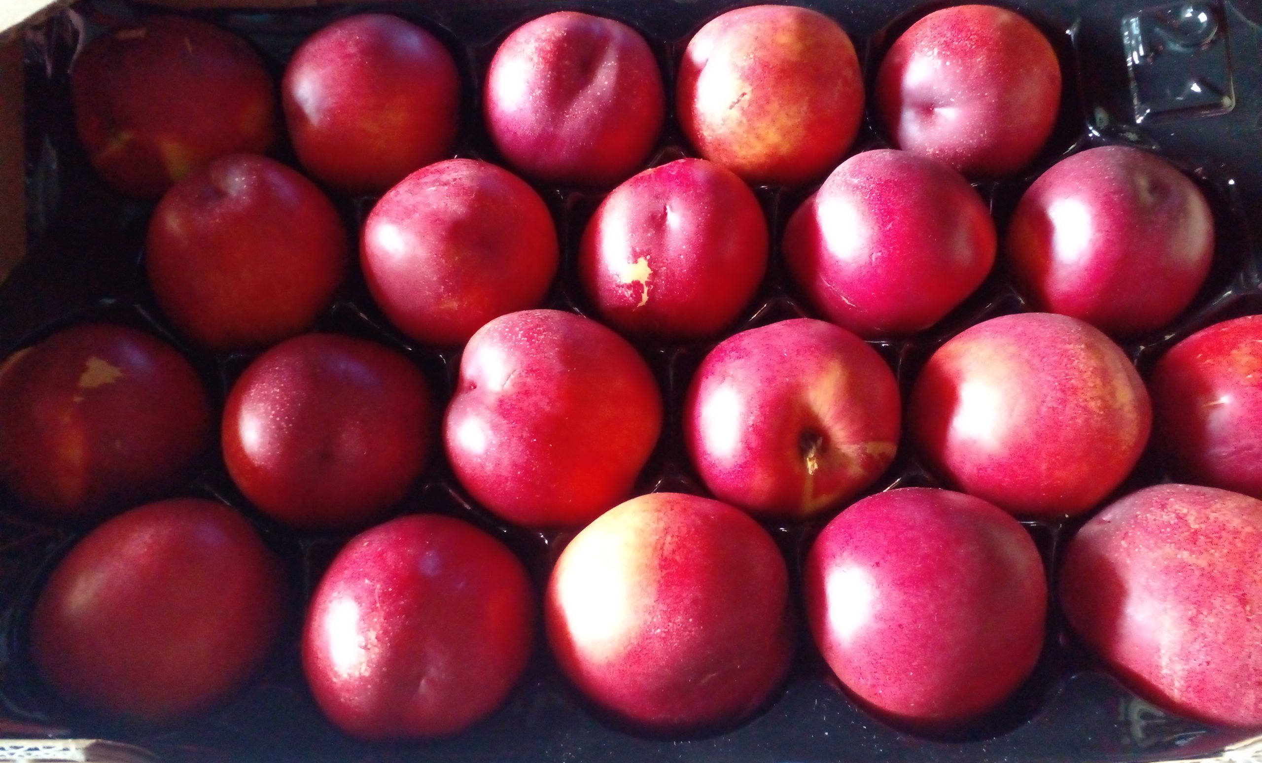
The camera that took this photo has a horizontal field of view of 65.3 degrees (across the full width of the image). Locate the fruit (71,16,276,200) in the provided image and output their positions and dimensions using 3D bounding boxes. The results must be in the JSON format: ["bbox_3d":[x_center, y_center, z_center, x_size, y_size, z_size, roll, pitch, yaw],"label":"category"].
[{"bbox_3d":[-0.175,-0.105,0.379,0.072,0.067,0.070,-1,67,2],"label":"fruit"}]

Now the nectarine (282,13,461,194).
[{"bbox_3d":[-0.100,-0.107,0.383,0.066,0.065,0.067,-1,66,1],"label":"nectarine"}]

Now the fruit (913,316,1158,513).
[{"bbox_3d":[0.127,0.011,0.317,0.072,0.065,0.067,-1,67,2],"label":"fruit"}]

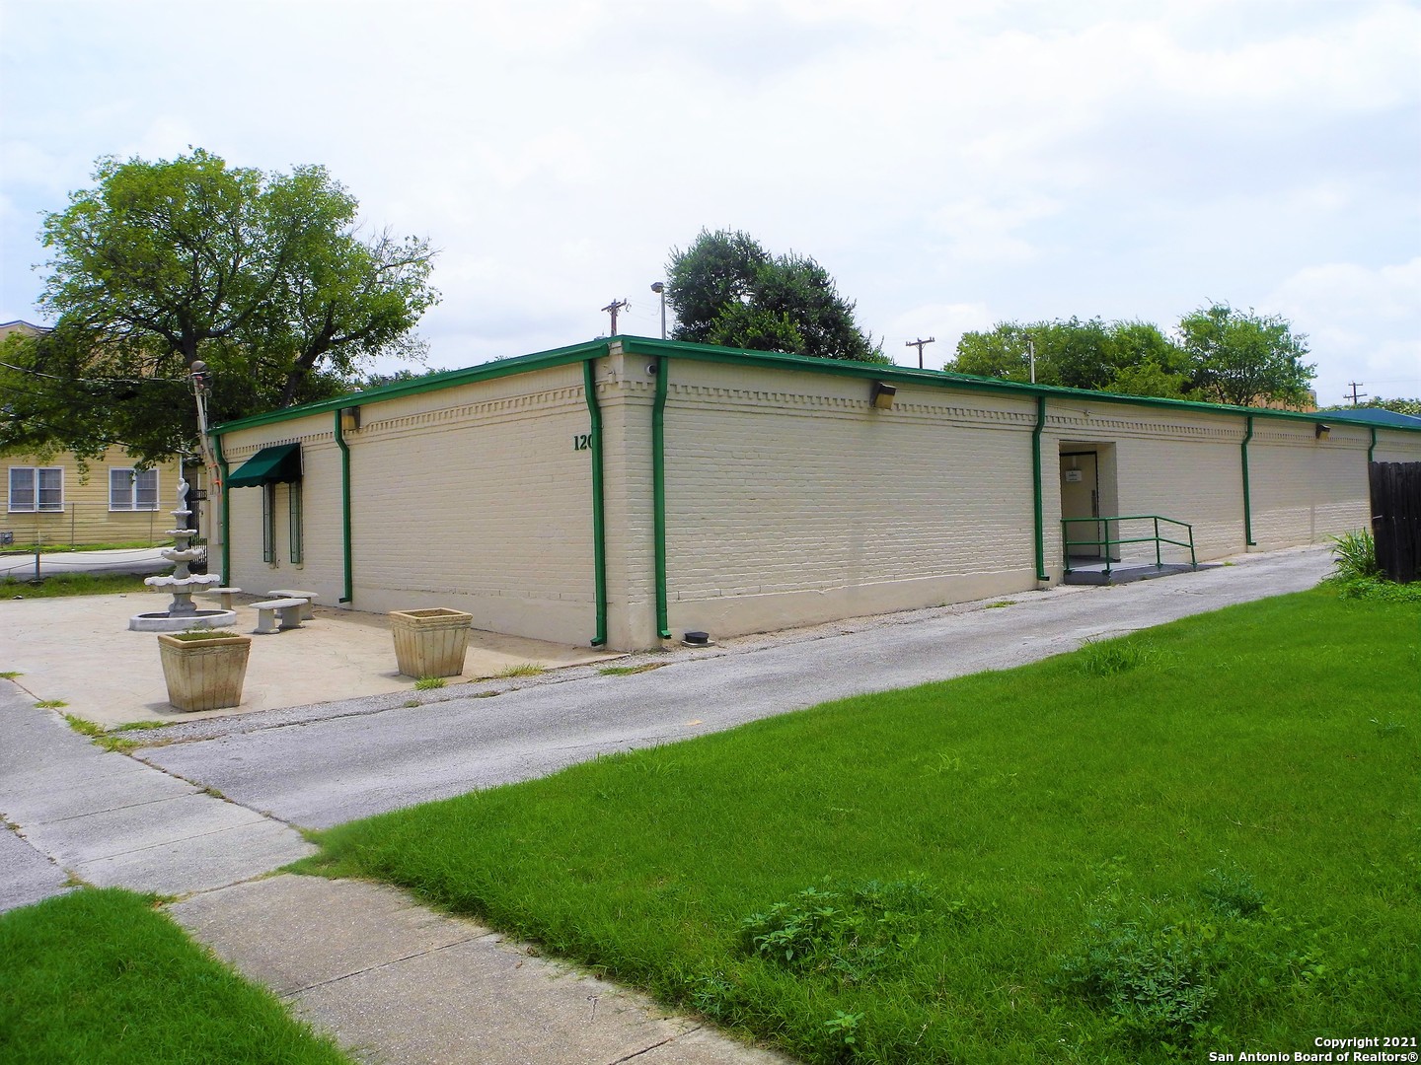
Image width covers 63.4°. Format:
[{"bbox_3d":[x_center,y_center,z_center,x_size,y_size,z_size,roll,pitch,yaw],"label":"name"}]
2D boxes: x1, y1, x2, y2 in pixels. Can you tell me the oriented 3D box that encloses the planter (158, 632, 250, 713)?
[{"bbox_3d":[-4.807,1.327,10.936,0.635,0.645,0.635,-2,3,-43],"label":"planter"}]

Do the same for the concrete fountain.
[{"bbox_3d":[-7.600,0.295,16.492,1.400,2.140,1.400,-2,1,-42],"label":"concrete fountain"}]

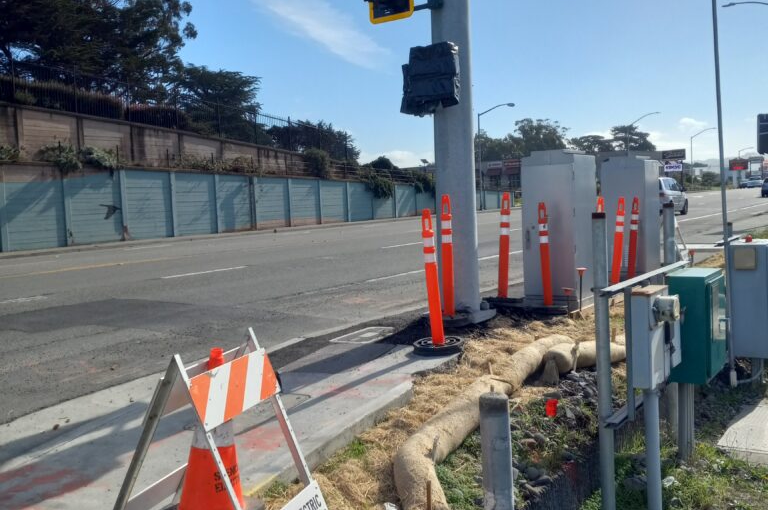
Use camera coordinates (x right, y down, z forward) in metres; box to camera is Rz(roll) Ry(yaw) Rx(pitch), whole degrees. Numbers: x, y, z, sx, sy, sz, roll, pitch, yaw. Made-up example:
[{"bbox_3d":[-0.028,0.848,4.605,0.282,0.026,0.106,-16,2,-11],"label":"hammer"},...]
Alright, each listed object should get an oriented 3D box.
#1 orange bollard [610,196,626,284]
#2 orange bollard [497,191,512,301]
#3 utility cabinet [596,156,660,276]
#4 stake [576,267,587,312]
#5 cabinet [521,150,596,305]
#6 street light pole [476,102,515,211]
[{"bbox_3d":[2.803,-0.184,9.568,0.100,1.045,0.100,5,4,27],"label":"orange bollard"},{"bbox_3d":[1.164,-0.089,7.669,0.100,1.038,0.100,3,4,28],"label":"orange bollard"},{"bbox_3d":[3.490,-0.520,11.250,0.620,1.640,0.750,0,4,29],"label":"utility cabinet"},{"bbox_3d":[1.948,0.341,7.887,0.090,0.436,0.090,2,4,28],"label":"stake"},{"bbox_3d":[2.010,-0.285,9.120,0.620,1.680,0.770,0,4,29],"label":"cabinet"},{"bbox_3d":[10.552,-9.231,74.938,3.700,10.000,0.350,0,4,27],"label":"street light pole"}]

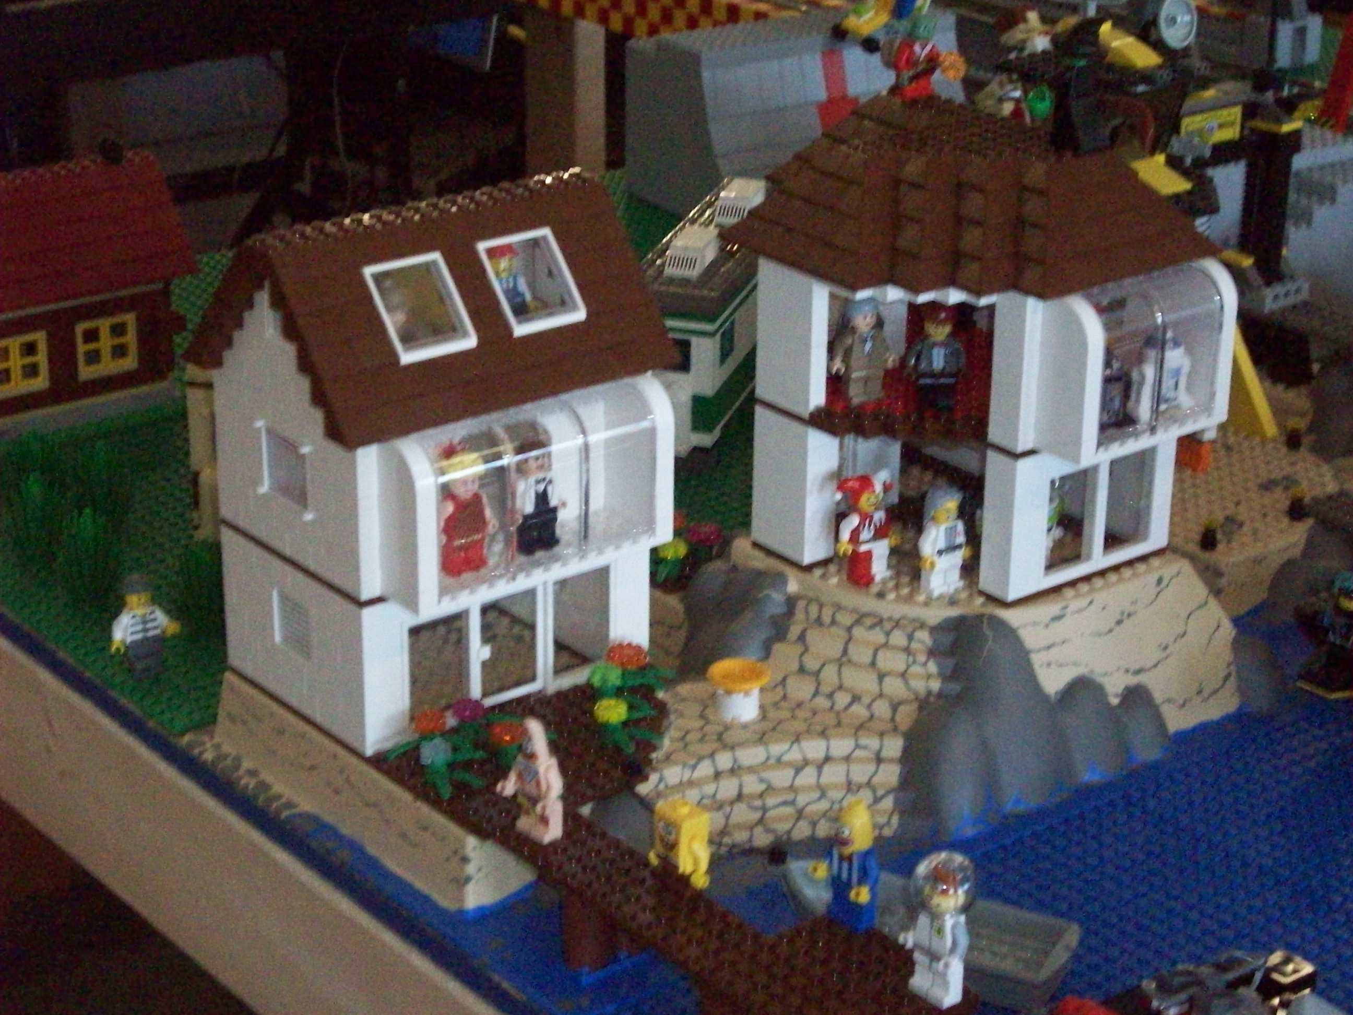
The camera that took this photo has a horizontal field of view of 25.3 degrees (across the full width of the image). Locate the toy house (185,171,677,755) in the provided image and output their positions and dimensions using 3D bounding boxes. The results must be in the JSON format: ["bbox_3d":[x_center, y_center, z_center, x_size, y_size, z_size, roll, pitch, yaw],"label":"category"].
[{"bbox_3d":[-0.085,-0.022,1.108,0.144,0.181,0.128,-16,28,-36],"label":"toy house"}]

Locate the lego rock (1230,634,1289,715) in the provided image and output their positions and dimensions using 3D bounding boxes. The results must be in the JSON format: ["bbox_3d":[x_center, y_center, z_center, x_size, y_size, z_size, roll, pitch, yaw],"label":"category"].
[{"bbox_3d":[0.232,0.062,1.197,0.023,0.025,0.026,-16,28,-36],"label":"lego rock"}]

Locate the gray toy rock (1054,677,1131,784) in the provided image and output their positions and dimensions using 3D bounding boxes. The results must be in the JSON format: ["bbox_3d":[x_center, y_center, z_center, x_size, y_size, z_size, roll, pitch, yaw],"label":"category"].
[{"bbox_3d":[0.157,0.081,1.138,0.030,0.032,0.027,-16,28,-36],"label":"gray toy rock"}]

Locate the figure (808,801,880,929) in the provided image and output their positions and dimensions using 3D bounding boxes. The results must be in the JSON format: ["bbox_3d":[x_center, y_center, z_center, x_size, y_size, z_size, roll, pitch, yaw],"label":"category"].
[{"bbox_3d":[0.053,0.114,0.963,0.018,0.043,0.025,-16,28,-36],"label":"figure"}]

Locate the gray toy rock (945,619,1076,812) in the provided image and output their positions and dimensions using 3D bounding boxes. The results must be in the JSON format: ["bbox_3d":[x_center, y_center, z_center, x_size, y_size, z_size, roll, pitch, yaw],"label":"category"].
[{"bbox_3d":[0.125,0.074,1.118,0.042,0.060,0.045,-16,28,-36],"label":"gray toy rock"}]

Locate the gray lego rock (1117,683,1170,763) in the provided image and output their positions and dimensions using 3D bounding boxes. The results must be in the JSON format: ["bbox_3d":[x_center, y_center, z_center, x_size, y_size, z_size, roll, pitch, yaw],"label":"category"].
[{"bbox_3d":[0.179,0.080,1.154,0.026,0.023,0.022,-16,28,-36],"label":"gray lego rock"}]

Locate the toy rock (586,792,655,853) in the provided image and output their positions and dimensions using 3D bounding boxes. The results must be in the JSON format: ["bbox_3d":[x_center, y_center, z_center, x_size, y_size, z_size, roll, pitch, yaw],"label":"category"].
[{"bbox_3d":[-0.016,0.114,1.059,0.036,0.026,0.021,-16,28,-36],"label":"toy rock"}]

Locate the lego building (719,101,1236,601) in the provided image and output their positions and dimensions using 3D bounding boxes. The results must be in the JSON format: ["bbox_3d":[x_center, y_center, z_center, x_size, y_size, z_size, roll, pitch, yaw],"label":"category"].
[{"bbox_3d":[0.119,-0.062,1.154,0.144,0.170,0.136,-16,28,-36],"label":"lego building"}]

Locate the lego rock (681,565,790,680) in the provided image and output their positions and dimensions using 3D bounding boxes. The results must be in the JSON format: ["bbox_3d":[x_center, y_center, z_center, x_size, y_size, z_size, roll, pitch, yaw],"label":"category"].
[{"bbox_3d":[0.023,0.041,1.169,0.042,0.029,0.044,-16,28,-36],"label":"lego rock"}]

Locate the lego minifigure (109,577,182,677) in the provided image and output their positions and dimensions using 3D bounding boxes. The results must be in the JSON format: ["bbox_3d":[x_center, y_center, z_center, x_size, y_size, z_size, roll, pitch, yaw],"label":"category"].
[{"bbox_3d":[-0.212,0.047,1.196,0.026,0.043,0.015,-16,28,-36],"label":"lego minifigure"}]

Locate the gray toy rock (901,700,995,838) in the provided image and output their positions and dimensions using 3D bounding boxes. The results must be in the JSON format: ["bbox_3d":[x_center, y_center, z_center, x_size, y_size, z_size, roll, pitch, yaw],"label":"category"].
[{"bbox_3d":[0.098,0.093,1.095,0.038,0.041,0.031,-16,28,-36],"label":"gray toy rock"}]

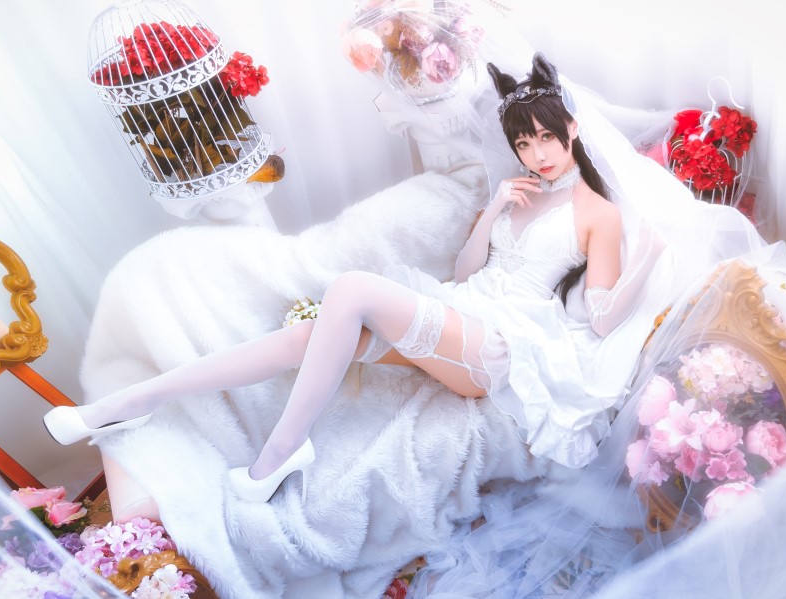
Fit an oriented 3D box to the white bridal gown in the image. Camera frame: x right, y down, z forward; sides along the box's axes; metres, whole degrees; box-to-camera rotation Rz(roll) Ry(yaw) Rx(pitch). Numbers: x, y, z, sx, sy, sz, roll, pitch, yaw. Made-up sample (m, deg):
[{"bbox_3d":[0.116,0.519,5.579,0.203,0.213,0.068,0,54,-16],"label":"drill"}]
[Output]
[{"bbox_3d":[0.280,0.030,1.670,0.560,0.550,0.420,8,40,12],"label":"white bridal gown"}]

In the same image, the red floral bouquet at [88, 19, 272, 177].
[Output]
[{"bbox_3d":[-0.525,-0.520,1.965,0.390,0.360,0.320,-17,41,4],"label":"red floral bouquet"}]

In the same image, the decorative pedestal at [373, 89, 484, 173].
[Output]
[{"bbox_3d":[0.195,-0.285,2.310,0.260,0.780,0.260,10,49,30],"label":"decorative pedestal"}]

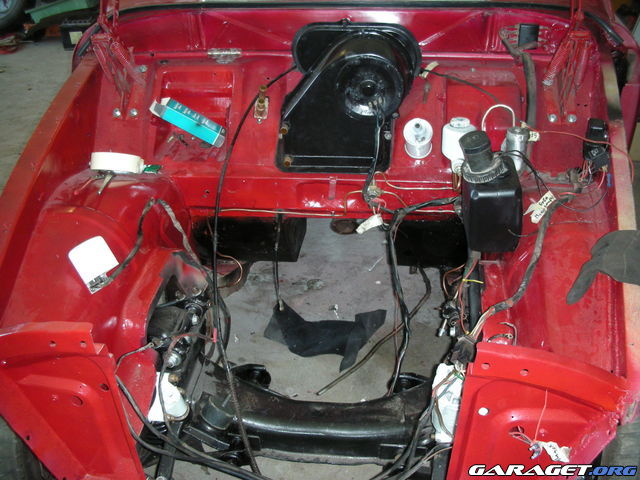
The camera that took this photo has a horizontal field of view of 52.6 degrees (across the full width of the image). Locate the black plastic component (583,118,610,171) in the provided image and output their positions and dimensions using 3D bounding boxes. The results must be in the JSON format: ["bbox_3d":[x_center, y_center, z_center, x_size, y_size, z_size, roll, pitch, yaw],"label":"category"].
[{"bbox_3d":[0.624,-0.215,1.460,0.060,0.100,0.055,4,41,18],"label":"black plastic component"}]

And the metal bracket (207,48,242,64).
[{"bbox_3d":[-0.230,-0.442,1.560,0.085,0.034,0.030,0,39,0],"label":"metal bracket"}]

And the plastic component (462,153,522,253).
[{"bbox_3d":[0.366,-0.074,1.380,0.118,0.168,0.108,-2,39,10],"label":"plastic component"}]

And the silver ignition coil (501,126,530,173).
[{"bbox_3d":[0.515,-0.236,1.700,0.060,0.111,0.059,-1,32,8],"label":"silver ignition coil"}]

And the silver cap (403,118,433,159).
[{"bbox_3d":[0.226,-0.234,1.495,0.068,0.085,0.068,-2,67,5],"label":"silver cap"}]

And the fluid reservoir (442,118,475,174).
[{"bbox_3d":[0.319,-0.215,1.470,0.077,0.122,0.077,-5,39,4],"label":"fluid reservoir"}]

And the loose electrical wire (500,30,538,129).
[{"bbox_3d":[0.476,-0.389,1.560,0.085,0.045,0.230,0,81,0],"label":"loose electrical wire"}]

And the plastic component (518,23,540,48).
[{"bbox_3d":[0.518,-0.506,1.600,0.053,0.064,0.025,0,39,0],"label":"plastic component"}]

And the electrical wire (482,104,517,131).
[{"bbox_3d":[0.419,-0.286,1.510,0.080,0.070,0.035,0,39,0],"label":"electrical wire"}]

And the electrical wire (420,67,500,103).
[{"bbox_3d":[0.334,-0.370,1.540,0.190,0.072,0.050,0,39,0],"label":"electrical wire"}]

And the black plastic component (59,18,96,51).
[{"bbox_3d":[-1.398,-1.247,3.869,0.235,0.175,0.160,0,39,0],"label":"black plastic component"}]

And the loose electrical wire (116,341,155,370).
[{"bbox_3d":[-0.359,0.227,1.260,0.073,0.050,0.040,0,39,0],"label":"loose electrical wire"}]

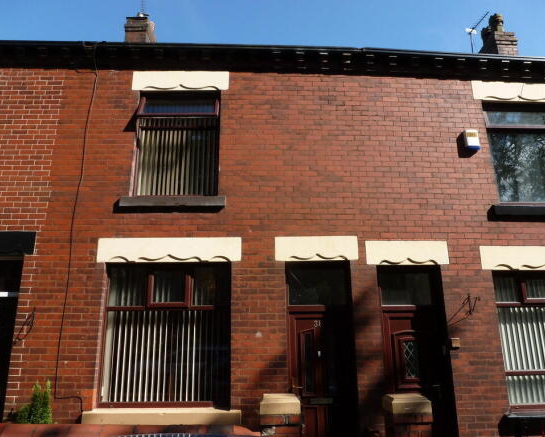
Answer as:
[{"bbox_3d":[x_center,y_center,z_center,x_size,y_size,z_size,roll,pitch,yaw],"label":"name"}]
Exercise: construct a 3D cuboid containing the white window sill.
[{"bbox_3d":[-1.374,2.485,5.060,1.950,0.170,0.200,0,-14,-2],"label":"white window sill"}]

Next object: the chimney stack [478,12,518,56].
[{"bbox_3d":[5.617,-4.409,10.092,0.550,1.600,0.660,0,-14,-2],"label":"chimney stack"}]

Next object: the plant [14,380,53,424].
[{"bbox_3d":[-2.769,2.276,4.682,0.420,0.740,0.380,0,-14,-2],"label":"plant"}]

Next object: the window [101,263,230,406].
[{"bbox_3d":[-1.393,1.522,5.411,1.670,1.800,0.130,0,-14,-2],"label":"window"}]

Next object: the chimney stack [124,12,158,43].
[{"bbox_3d":[-3.145,-4.289,9.695,0.550,1.380,0.660,0,-14,-2],"label":"chimney stack"}]

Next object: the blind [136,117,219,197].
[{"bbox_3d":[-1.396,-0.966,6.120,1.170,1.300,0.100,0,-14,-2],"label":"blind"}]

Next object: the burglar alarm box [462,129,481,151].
[{"bbox_3d":[2.999,-1.157,6.083,0.210,0.330,0.100,0,-14,-2],"label":"burglar alarm box"}]

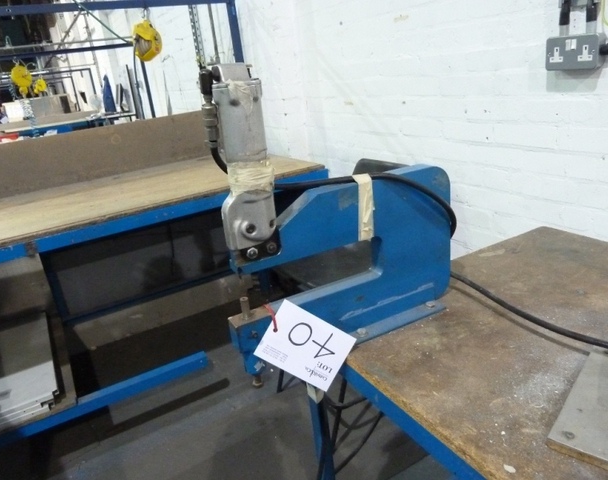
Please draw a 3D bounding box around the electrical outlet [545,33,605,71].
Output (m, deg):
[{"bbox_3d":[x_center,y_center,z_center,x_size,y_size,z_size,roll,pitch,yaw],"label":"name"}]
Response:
[{"bbox_3d":[0.753,-0.522,1.283,0.042,0.086,0.145,-20,25,-27],"label":"electrical outlet"}]

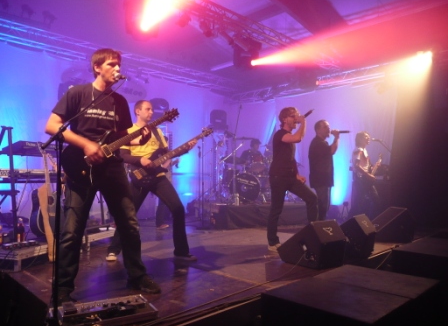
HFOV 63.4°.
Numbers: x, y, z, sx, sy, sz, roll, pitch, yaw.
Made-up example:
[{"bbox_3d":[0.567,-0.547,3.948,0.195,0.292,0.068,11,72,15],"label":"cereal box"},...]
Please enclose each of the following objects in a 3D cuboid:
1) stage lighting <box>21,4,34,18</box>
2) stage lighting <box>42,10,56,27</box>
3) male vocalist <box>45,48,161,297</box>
[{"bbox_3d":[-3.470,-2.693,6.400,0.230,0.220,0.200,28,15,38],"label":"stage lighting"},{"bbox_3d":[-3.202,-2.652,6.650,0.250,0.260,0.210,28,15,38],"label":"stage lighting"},{"bbox_3d":[-0.881,0.079,2.650,0.760,1.780,0.550,3,-6,-37],"label":"male vocalist"}]

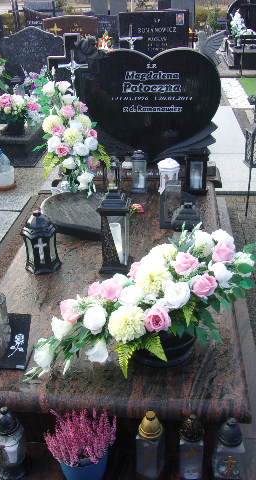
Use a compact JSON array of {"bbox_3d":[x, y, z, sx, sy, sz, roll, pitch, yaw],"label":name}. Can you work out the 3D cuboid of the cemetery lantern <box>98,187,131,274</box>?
[{"bbox_3d":[-0.053,-0.056,2.304,0.145,0.400,0.145,2,27,5],"label":"cemetery lantern"}]

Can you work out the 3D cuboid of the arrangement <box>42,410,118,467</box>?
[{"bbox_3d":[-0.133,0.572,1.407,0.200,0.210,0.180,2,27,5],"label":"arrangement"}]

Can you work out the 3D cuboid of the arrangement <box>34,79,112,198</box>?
[{"bbox_3d":[-0.296,-0.568,2.821,0.420,0.650,0.290,2,27,5],"label":"arrangement"}]

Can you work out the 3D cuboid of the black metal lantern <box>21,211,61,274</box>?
[{"bbox_3d":[-0.406,-0.007,2.344,0.185,0.287,0.170,-3,27,-5],"label":"black metal lantern"}]

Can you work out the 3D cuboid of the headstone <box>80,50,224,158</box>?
[{"bbox_3d":[0.126,-0.844,3.167,0.900,0.690,0.100,2,27,5],"label":"headstone"}]

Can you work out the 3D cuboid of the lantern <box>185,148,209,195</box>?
[{"bbox_3d":[0.396,-0.423,2.934,0.140,0.280,0.140,2,27,5],"label":"lantern"}]

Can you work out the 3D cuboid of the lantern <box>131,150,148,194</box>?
[{"bbox_3d":[0.070,-0.406,2.933,0.110,0.255,0.110,2,27,5],"label":"lantern"}]

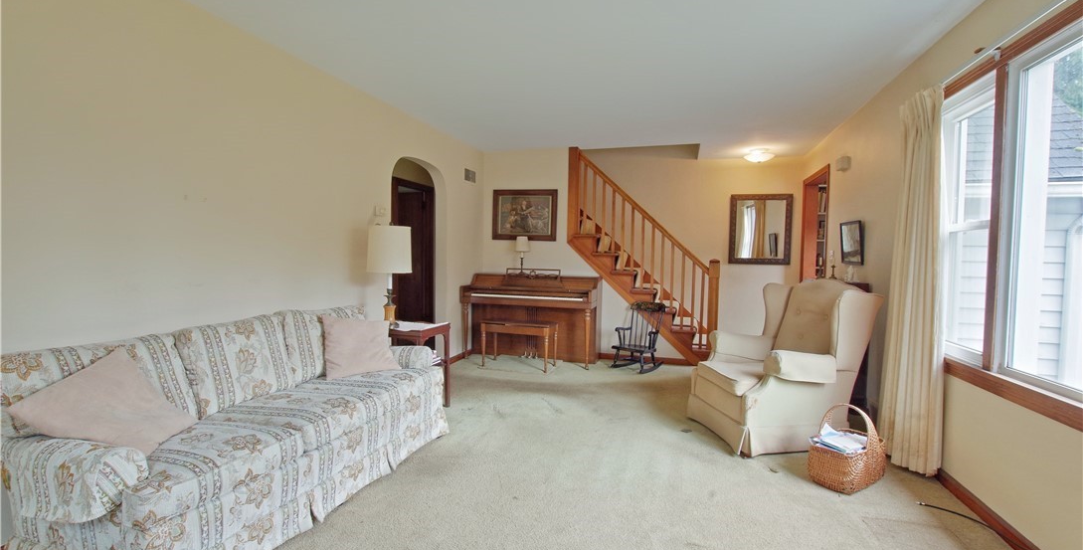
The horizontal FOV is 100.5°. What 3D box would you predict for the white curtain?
[{"bbox_3d":[2.039,0.037,2.484,0.170,2.050,0.340,1,3,18],"label":"white curtain"}]

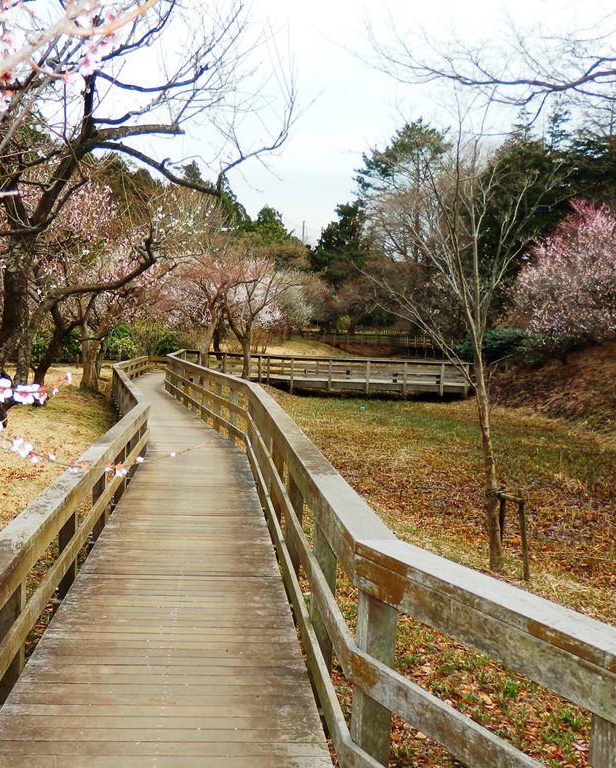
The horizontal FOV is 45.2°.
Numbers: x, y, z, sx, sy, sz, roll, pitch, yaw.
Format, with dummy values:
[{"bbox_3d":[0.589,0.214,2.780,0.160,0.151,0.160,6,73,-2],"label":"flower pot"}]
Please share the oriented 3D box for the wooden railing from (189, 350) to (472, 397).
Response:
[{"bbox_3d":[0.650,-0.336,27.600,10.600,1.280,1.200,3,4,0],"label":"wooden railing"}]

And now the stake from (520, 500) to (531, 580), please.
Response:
[{"bbox_3d":[2.000,1.416,6.800,0.052,0.760,0.052,-5,4,0],"label":"stake"}]

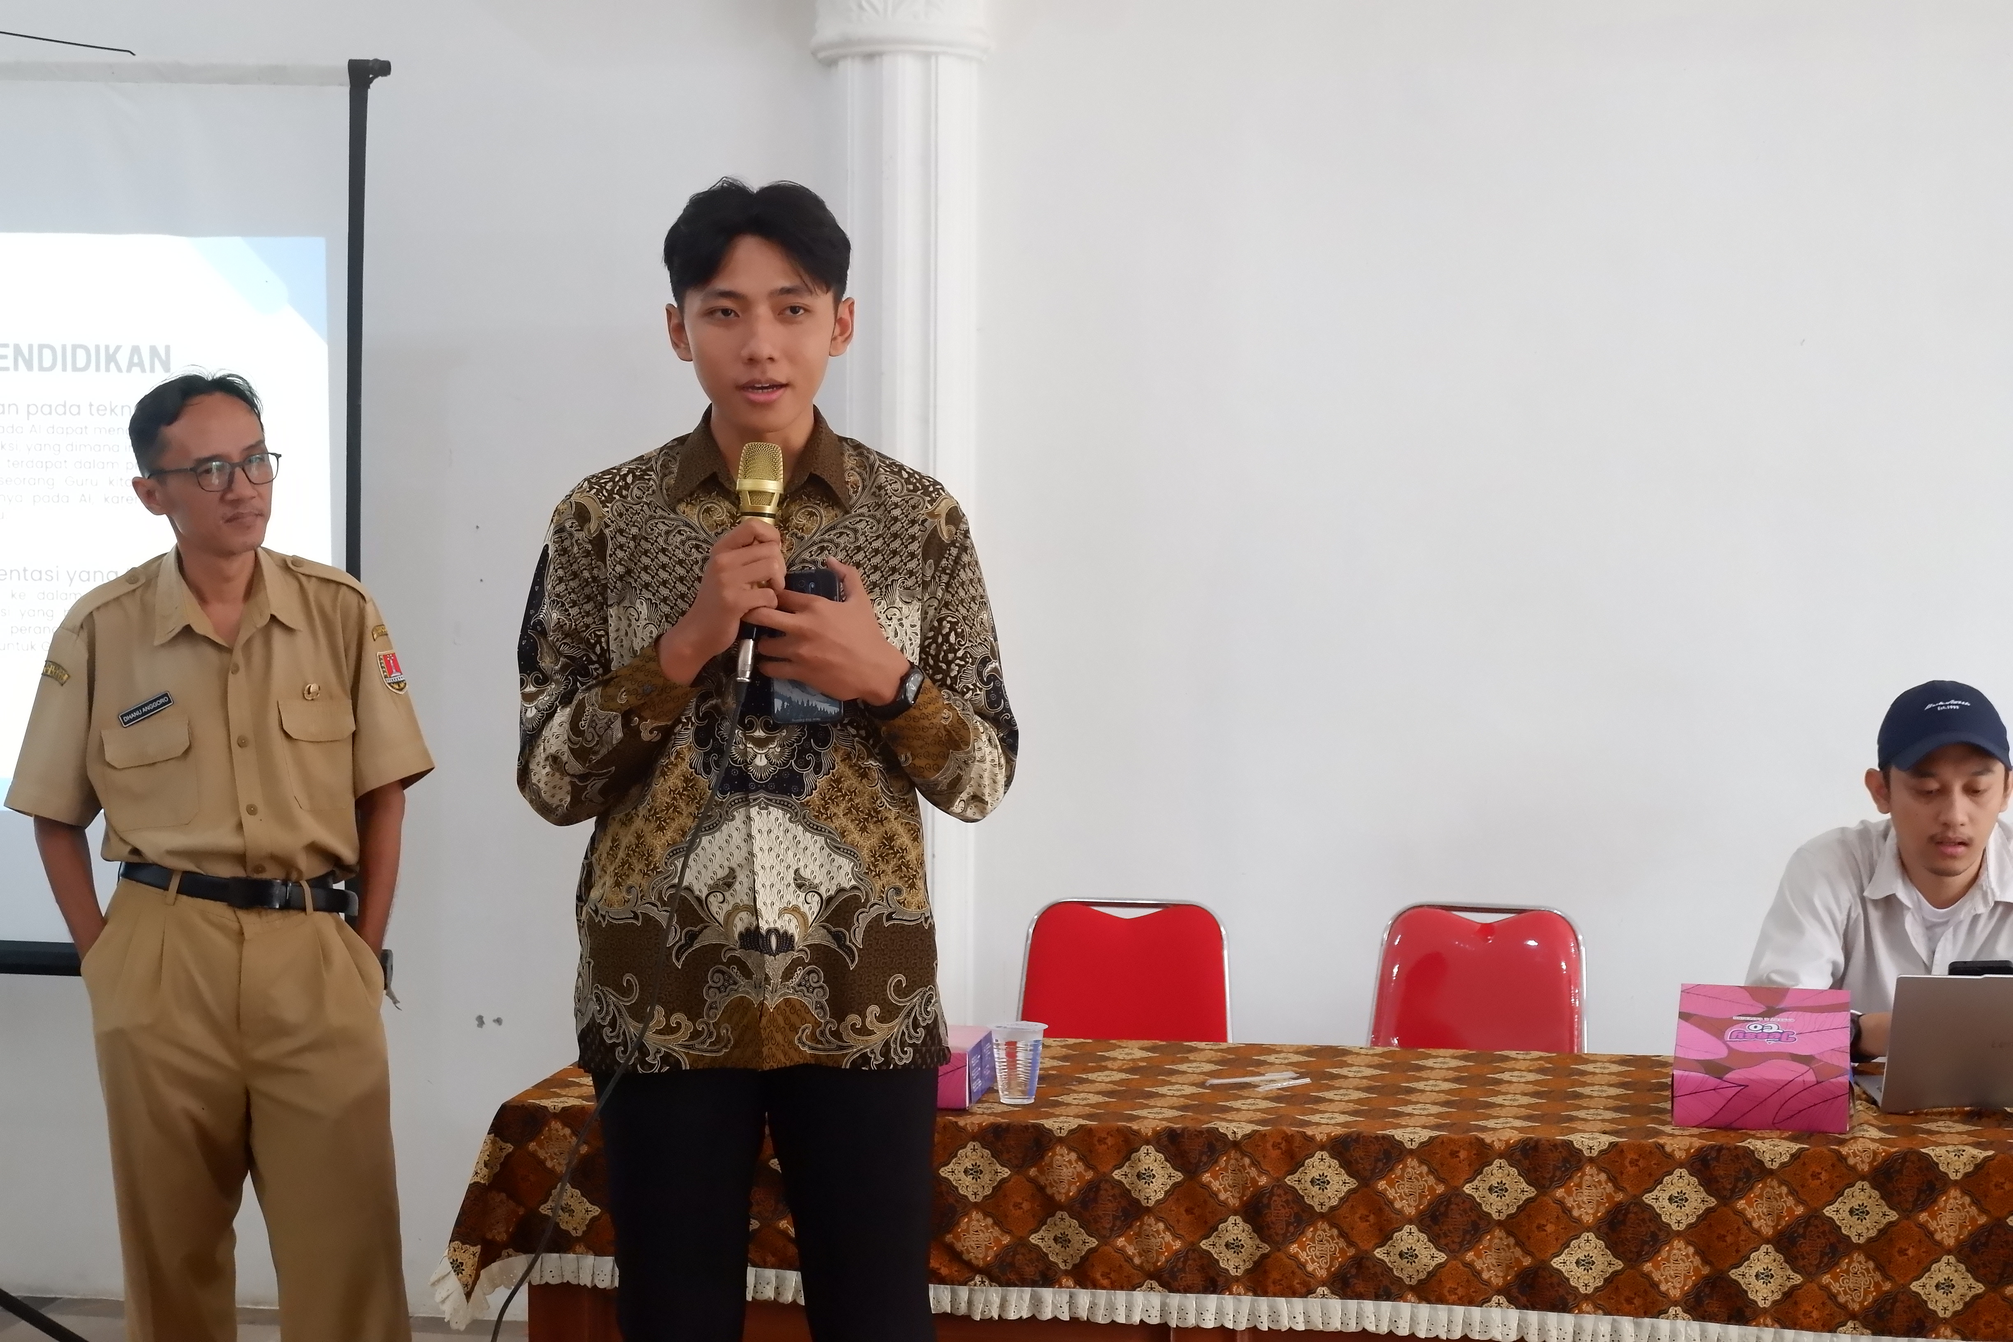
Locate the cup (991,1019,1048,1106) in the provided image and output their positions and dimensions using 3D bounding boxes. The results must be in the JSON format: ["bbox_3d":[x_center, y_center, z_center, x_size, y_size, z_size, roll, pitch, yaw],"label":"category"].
[{"bbox_3d":[0.015,0.496,4.232,0.073,0.095,0.073,0,4,0],"label":"cup"}]

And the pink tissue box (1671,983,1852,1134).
[{"bbox_3d":[0.926,0.472,4.119,0.206,0.146,0.185,1,4,12],"label":"pink tissue box"}]

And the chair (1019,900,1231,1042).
[{"bbox_3d":[0.160,0.807,5.458,0.440,0.820,0.480,1,4,12],"label":"chair"}]

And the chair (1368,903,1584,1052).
[{"bbox_3d":[0.749,0.809,5.362,0.440,0.820,0.480,1,4,12],"label":"chair"}]

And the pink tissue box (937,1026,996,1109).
[{"bbox_3d":[-0.129,0.505,4.304,0.206,0.070,0.182,1,4,12],"label":"pink tissue box"}]

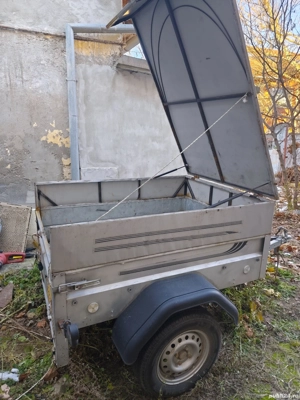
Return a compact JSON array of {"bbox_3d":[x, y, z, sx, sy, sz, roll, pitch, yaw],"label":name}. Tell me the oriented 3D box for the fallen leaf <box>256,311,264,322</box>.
[{"bbox_3d":[0.999,1.053,2.402,0.060,0.035,0.125,3,12,8],"label":"fallen leaf"}]

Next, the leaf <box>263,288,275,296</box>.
[{"bbox_3d":[1.245,0.972,2.793,0.115,0.035,0.090,8,14,28],"label":"leaf"}]

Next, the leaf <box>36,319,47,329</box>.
[{"bbox_3d":[-0.921,1.049,2.257,0.080,0.035,0.075,-4,13,-23],"label":"leaf"}]

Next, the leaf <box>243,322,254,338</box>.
[{"bbox_3d":[0.822,1.089,2.219,0.070,0.035,0.145,0,12,-3],"label":"leaf"}]

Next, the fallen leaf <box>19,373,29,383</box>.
[{"bbox_3d":[-0.833,1.168,1.750,0.045,0.020,0.080,7,14,26],"label":"fallen leaf"}]

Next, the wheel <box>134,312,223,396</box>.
[{"bbox_3d":[0.184,0.940,1.668,0.552,0.552,0.160,-5,14,-24],"label":"wheel"}]

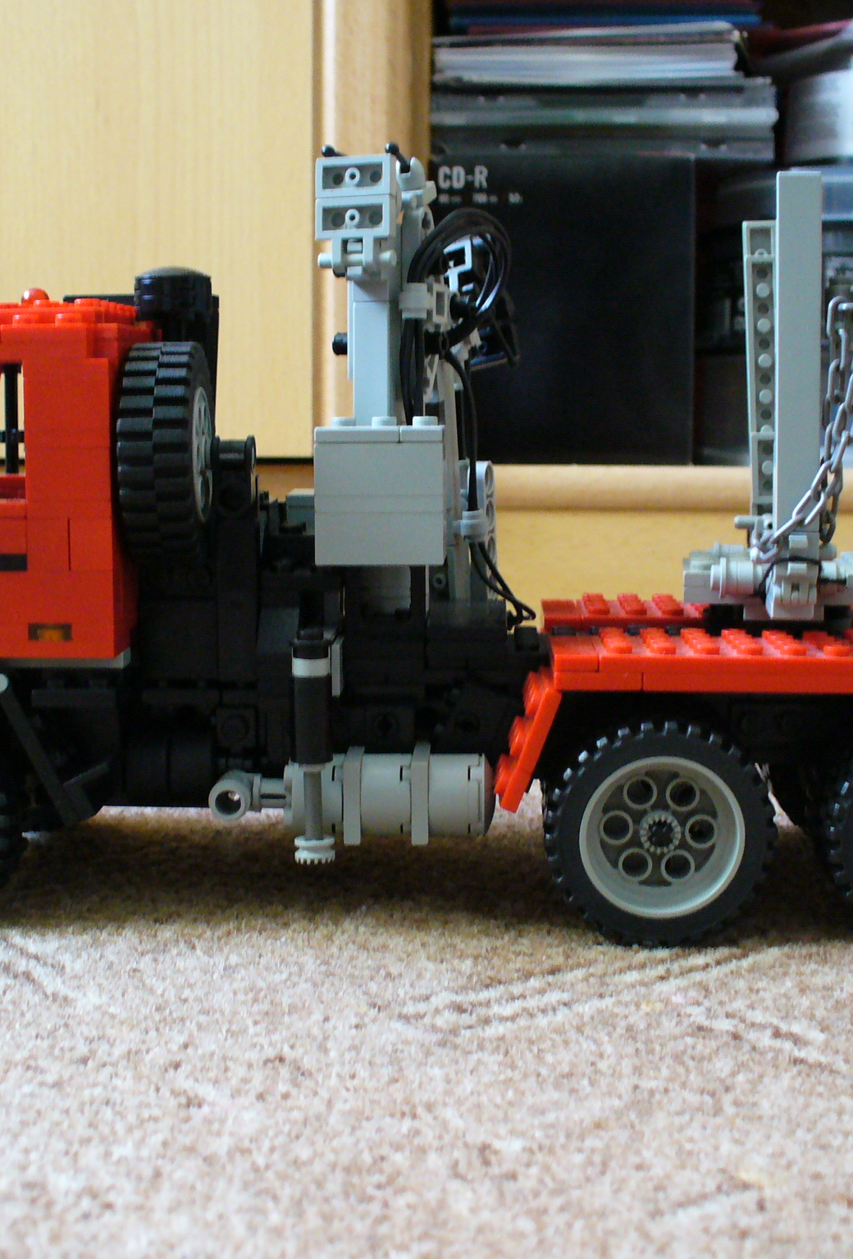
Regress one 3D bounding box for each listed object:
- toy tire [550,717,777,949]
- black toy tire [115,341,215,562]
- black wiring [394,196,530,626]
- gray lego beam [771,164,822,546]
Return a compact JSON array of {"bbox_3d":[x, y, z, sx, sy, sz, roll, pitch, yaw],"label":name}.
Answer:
[{"bbox_3d":[0.044,0.038,0.342,0.042,0.042,0.015,0,7,2],"label":"toy tire"},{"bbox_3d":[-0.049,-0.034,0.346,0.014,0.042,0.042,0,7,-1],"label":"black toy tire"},{"bbox_3d":[0.008,-0.045,0.372,0.028,0.087,0.028,0,7,2],"label":"black wiring"},{"bbox_3d":[0.067,-0.050,0.326,0.008,0.064,0.009,1,7,7],"label":"gray lego beam"}]

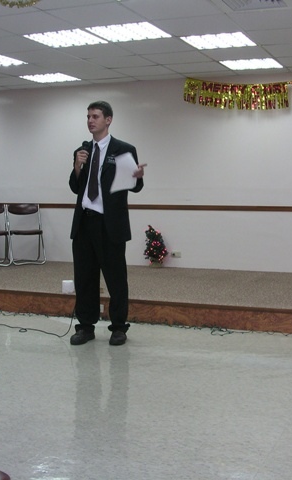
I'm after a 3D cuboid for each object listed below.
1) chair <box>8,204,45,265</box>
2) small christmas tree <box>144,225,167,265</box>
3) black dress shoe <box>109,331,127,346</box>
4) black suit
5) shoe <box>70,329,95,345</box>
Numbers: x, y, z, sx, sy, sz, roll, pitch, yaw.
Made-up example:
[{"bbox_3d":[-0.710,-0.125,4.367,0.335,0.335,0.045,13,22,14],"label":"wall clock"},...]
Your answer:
[{"bbox_3d":[-1.517,-0.080,8.629,0.450,0.760,0.470,-1,4,-16],"label":"chair"},{"bbox_3d":[0.125,0.076,8.164,0.280,0.510,0.270,0,4,0],"label":"small christmas tree"},{"bbox_3d":[-0.202,0.701,5.098,0.110,0.110,0.290,1,4,9],"label":"black dress shoe"},{"bbox_3d":[-0.285,-0.032,5.028,0.540,1.440,0.350,2,5,23],"label":"black suit"},{"bbox_3d":[-0.454,0.698,5.122,0.110,0.110,0.290,2,5,25],"label":"shoe"}]

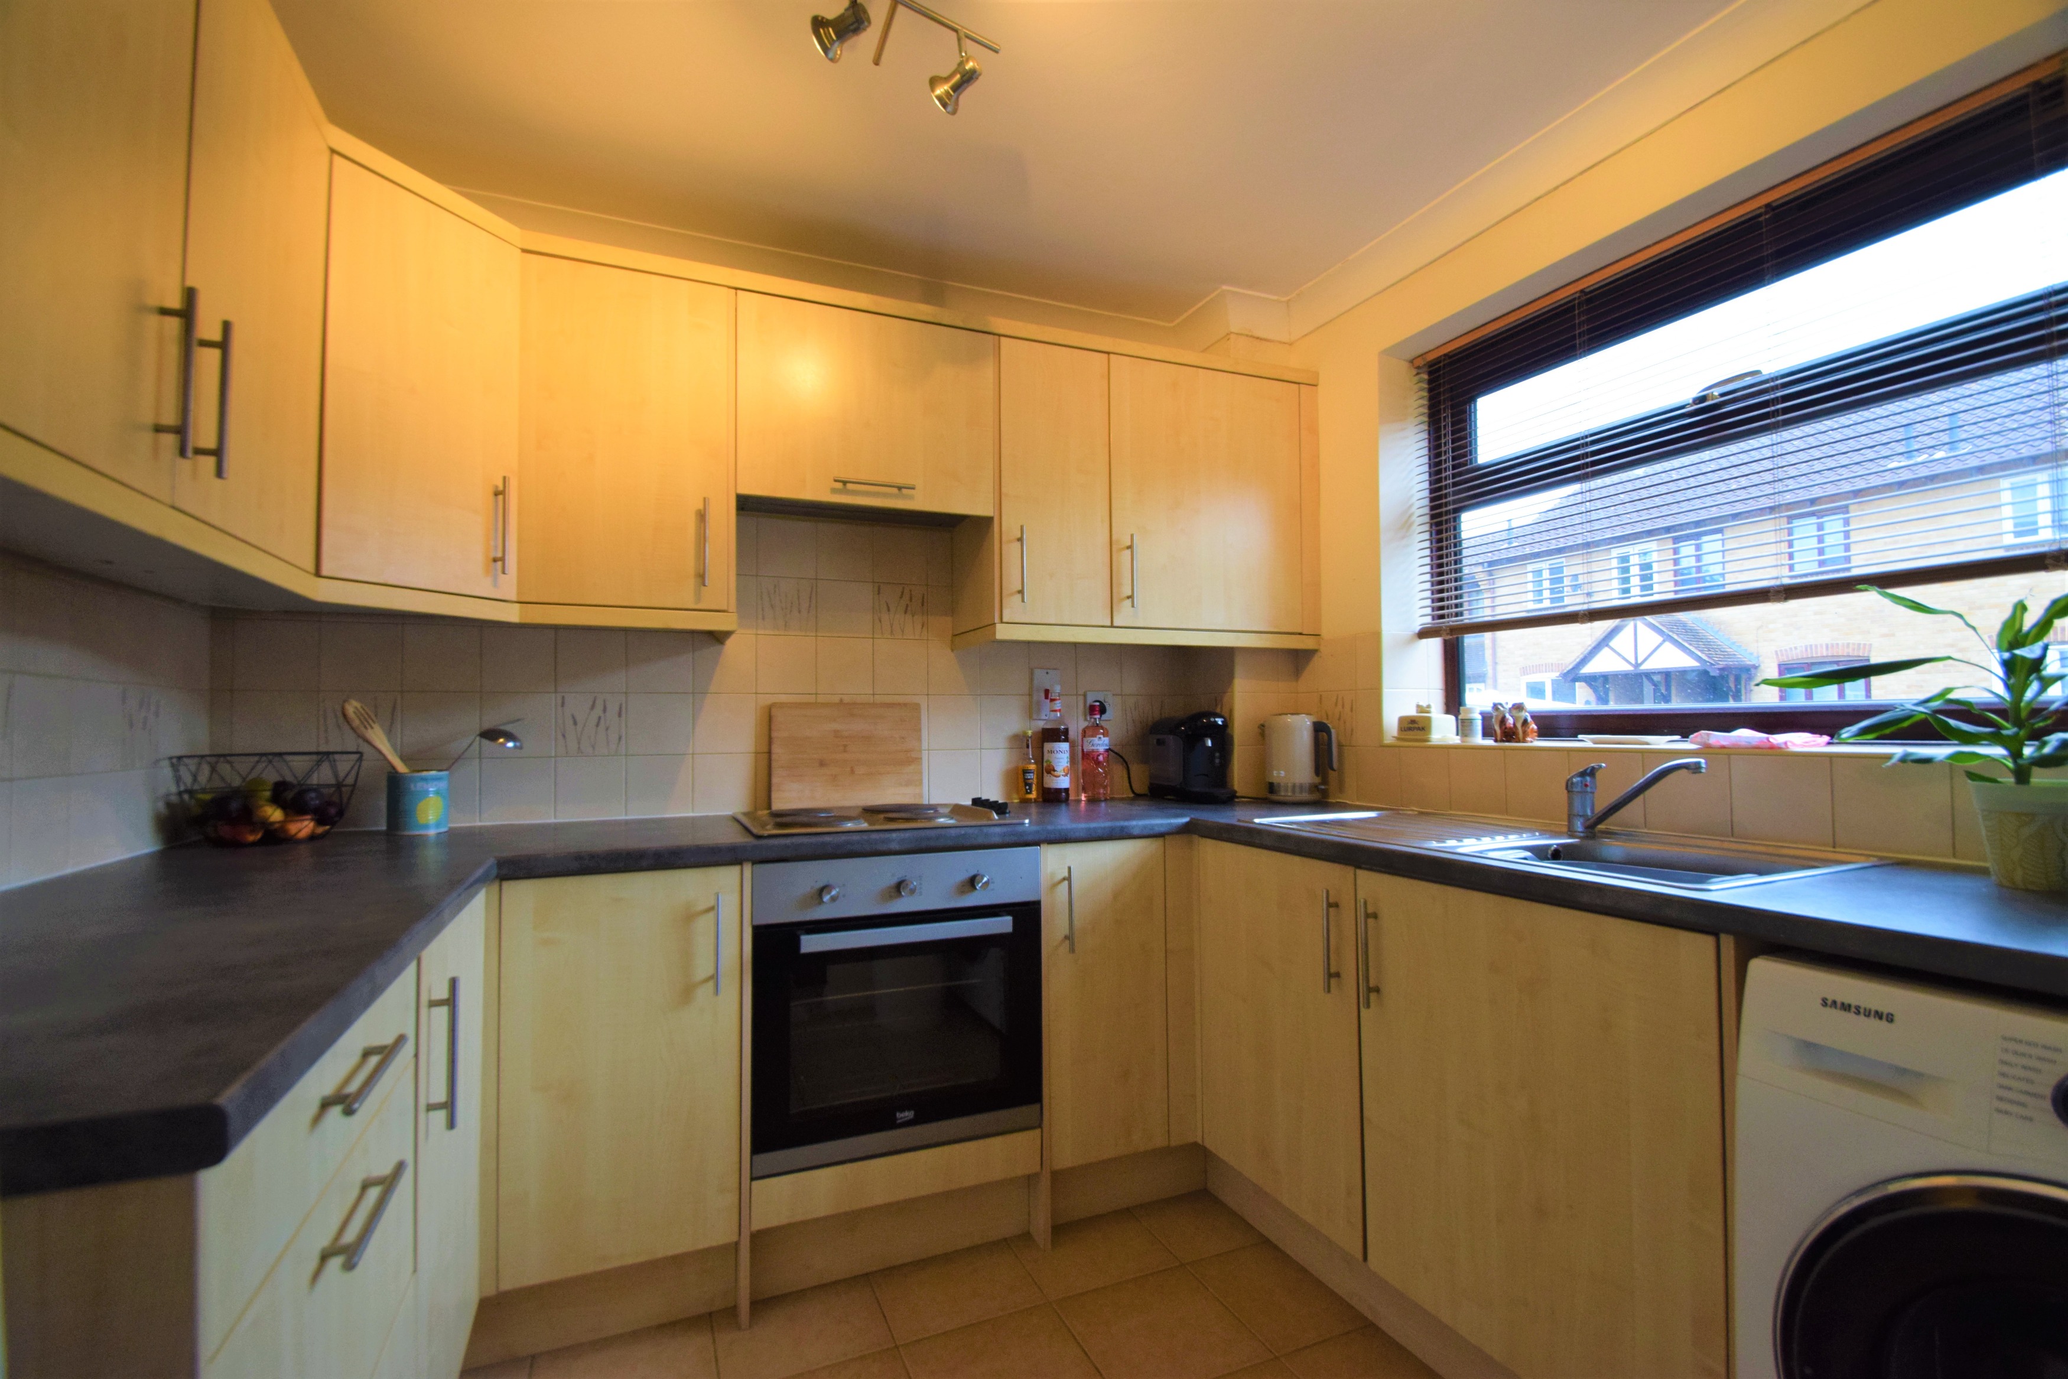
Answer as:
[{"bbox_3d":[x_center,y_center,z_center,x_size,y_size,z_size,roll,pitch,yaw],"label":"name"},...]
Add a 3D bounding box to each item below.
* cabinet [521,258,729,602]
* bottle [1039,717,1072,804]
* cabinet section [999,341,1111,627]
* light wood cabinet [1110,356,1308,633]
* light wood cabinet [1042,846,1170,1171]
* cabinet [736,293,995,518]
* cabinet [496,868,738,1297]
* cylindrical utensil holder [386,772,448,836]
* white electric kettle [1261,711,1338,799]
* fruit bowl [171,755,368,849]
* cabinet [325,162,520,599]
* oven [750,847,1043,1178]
[{"bbox_3d":[-0.903,-0.517,1.958,0.410,0.714,0.350,1,-3,-22],"label":"cabinet"},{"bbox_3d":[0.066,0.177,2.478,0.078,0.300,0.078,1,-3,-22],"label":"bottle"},{"bbox_3d":[-0.003,-0.514,2.334,0.305,0.717,0.338,1,-3,-22],"label":"cabinet section"},{"bbox_3d":[0.418,-0.505,2.490,0.599,0.714,0.350,1,-3,-22],"label":"light wood cabinet"},{"bbox_3d":[0.073,0.713,2.204,0.295,0.702,0.560,1,-3,-22],"label":"light wood cabinet"},{"bbox_3d":[-0.434,-0.642,2.149,0.595,0.456,0.340,1,-3,-22],"label":"cabinet"},{"bbox_3d":[-0.851,0.705,1.832,0.398,0.702,0.560,1,-3,-22],"label":"cabinet"},{"bbox_3d":[-1.344,0.245,1.887,0.110,0.136,0.110,1,-3,-22],"label":"cylindrical utensil holder"},{"bbox_3d":[0.727,0.191,2.399,0.215,0.250,0.158,-2,-3,27],"label":"white electric kettle"},{"bbox_3d":[-1.525,0.224,1.721,0.275,0.166,0.275,1,-3,-22],"label":"fruit bowl"},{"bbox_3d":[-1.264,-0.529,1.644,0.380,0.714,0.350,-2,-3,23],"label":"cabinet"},{"bbox_3d":[-0.359,0.654,2.003,0.595,0.598,0.535,1,-3,-22],"label":"oven"}]

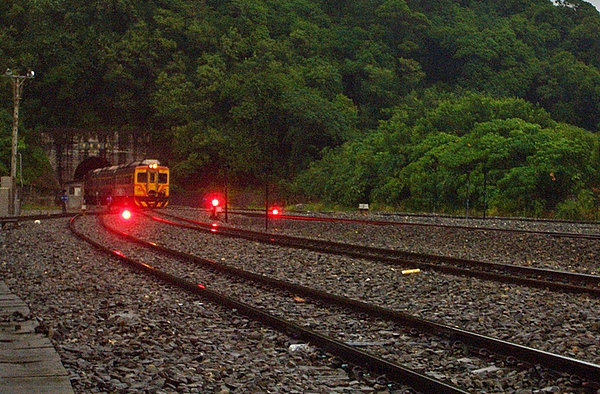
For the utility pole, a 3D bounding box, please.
[{"bbox_3d":[-16.650,-3.220,108.000,1.800,8.750,0.480,0,0,-6],"label":"utility pole"}]

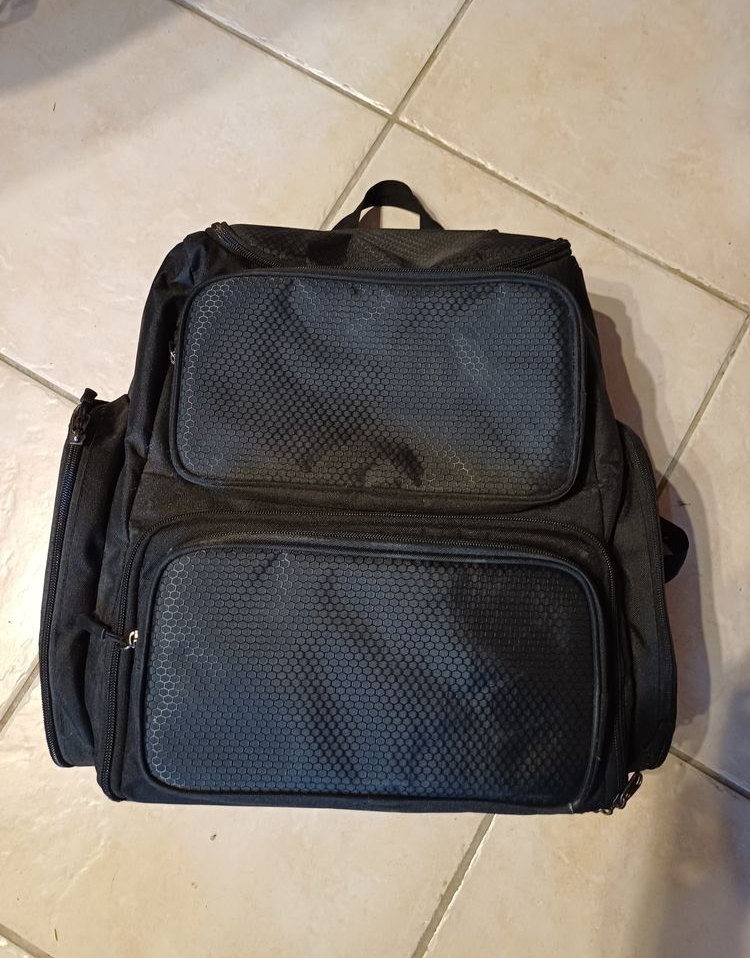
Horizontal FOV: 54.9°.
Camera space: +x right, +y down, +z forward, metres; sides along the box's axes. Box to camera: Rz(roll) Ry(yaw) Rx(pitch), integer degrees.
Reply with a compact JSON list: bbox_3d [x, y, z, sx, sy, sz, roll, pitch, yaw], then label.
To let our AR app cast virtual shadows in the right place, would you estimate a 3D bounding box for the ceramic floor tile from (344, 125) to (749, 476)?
[{"bbox_3d":[0.075,-0.075,0.574,0.331,0.010,0.331,30,81,4],"label":"ceramic floor tile"}]

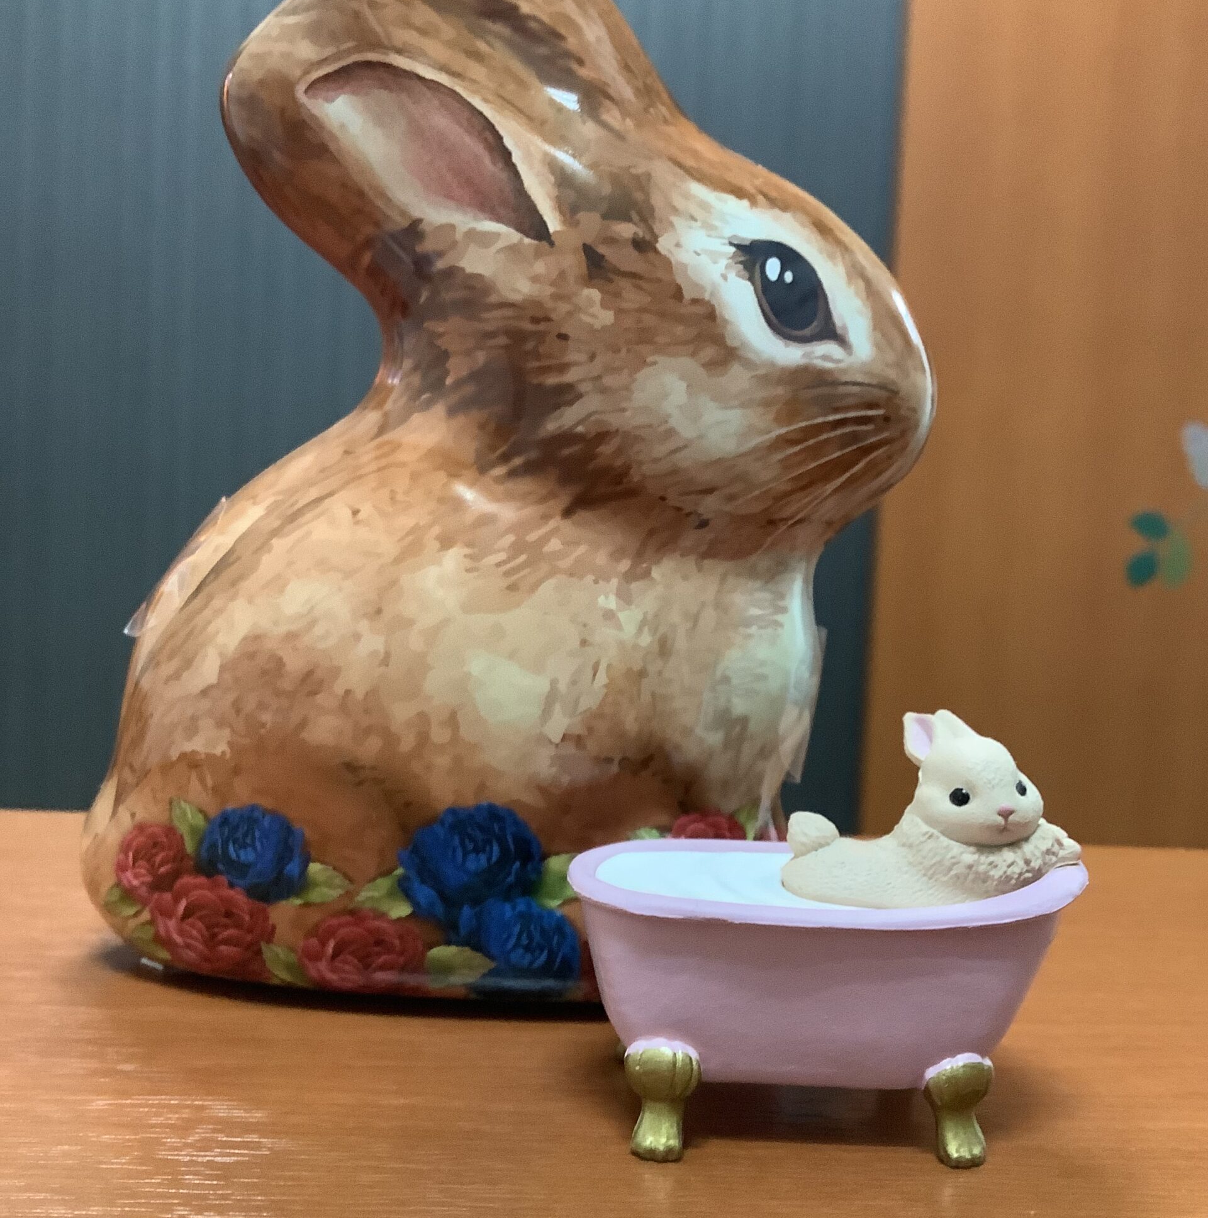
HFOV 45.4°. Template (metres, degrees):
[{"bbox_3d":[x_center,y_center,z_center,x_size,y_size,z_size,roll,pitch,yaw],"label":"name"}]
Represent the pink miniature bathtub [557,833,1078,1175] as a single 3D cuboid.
[{"bbox_3d":[0.023,0.040,0.150,0.054,0.025,0.032,2,4,-6],"label":"pink miniature bathtub"}]

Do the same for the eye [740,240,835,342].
[{"bbox_3d":[0.024,-0.041,0.184,0.012,0.013,0.003,1,-7,-21],"label":"eye"}]

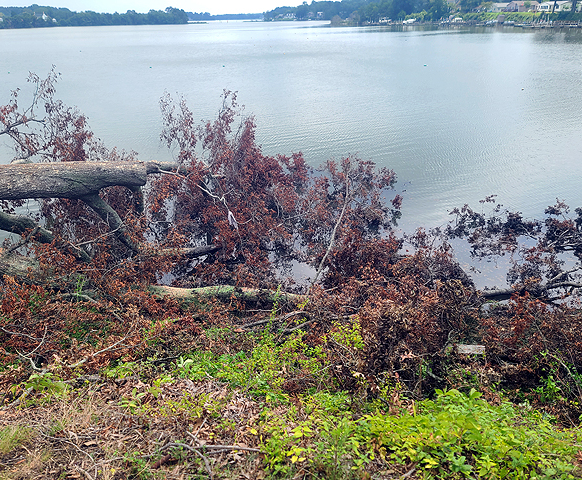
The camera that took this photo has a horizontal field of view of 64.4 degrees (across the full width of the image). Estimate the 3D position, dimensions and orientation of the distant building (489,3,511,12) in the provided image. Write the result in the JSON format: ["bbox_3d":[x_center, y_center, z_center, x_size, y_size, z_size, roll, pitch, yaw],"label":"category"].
[{"bbox_3d":[93.585,-102.944,205.000,8.000,4.000,7.000,0,26,0],"label":"distant building"}]

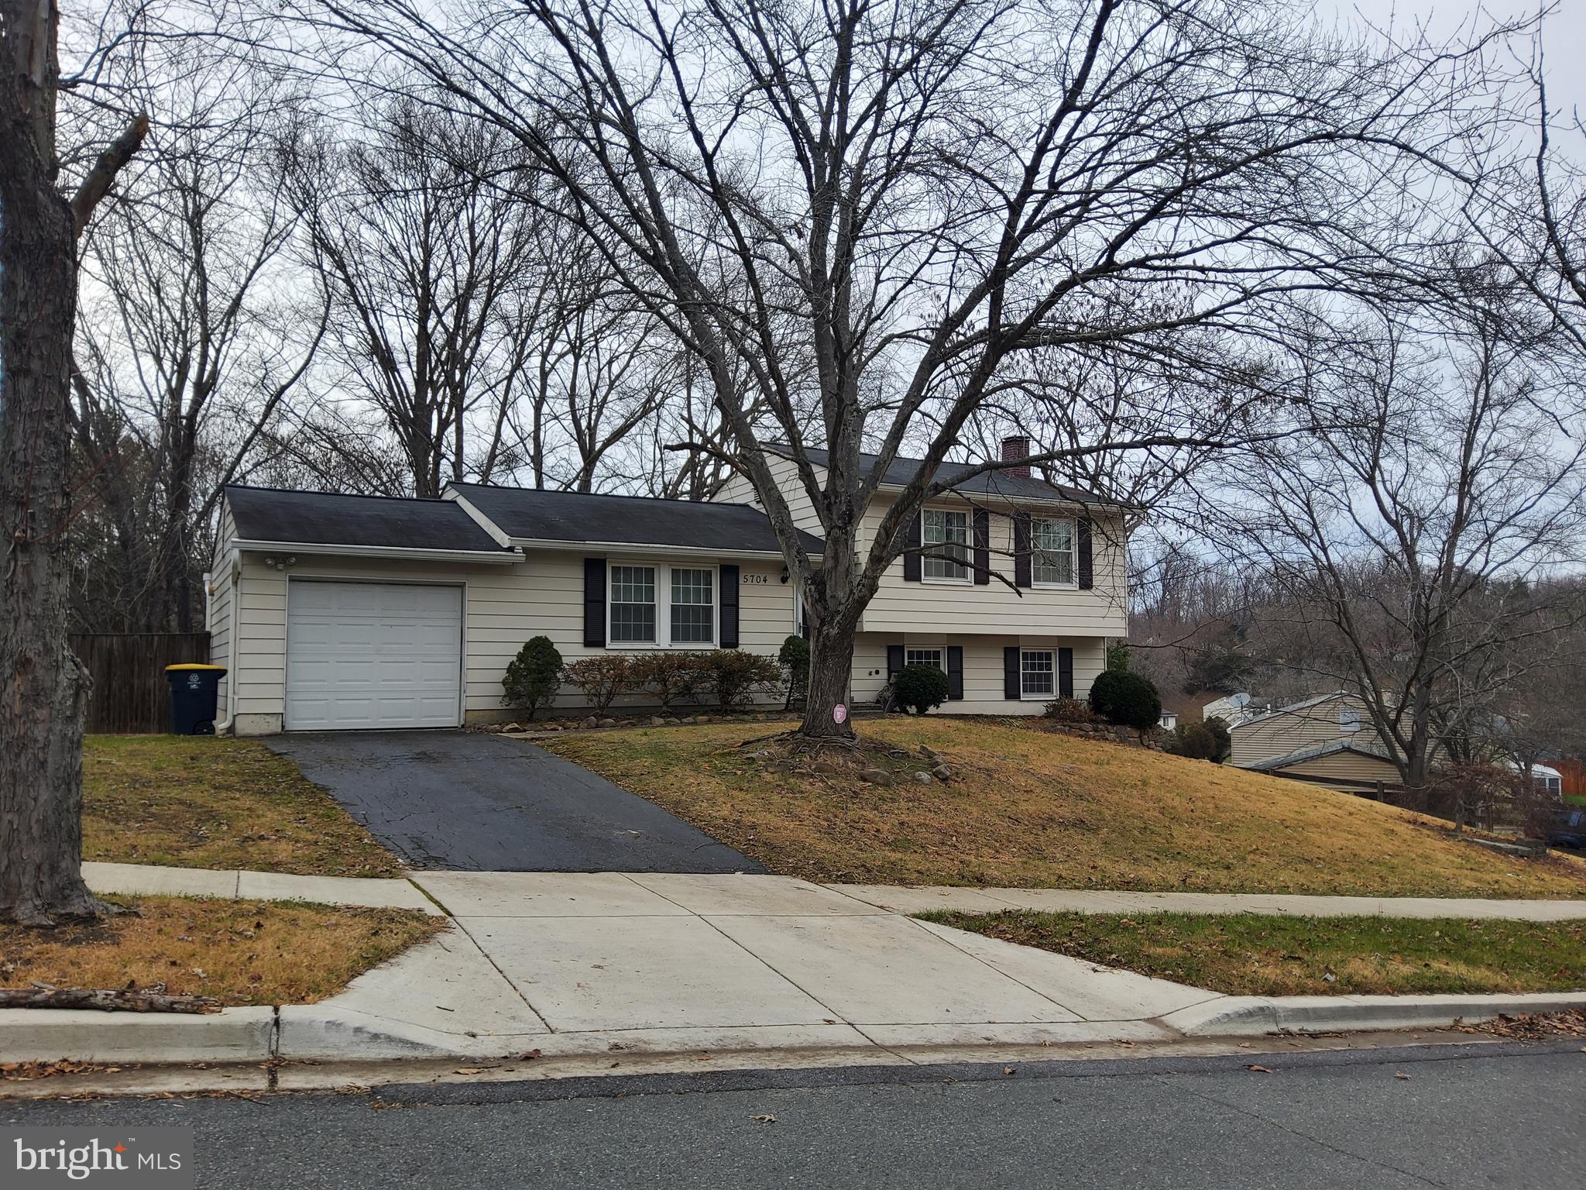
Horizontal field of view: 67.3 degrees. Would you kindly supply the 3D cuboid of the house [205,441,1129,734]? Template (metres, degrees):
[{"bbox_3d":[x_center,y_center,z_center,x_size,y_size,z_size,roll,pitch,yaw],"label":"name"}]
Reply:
[{"bbox_3d":[-2.064,-0.458,23.086,16.489,5.720,7.910,2,-5,-29],"label":"house"}]

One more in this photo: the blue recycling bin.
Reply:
[{"bbox_3d":[-8.793,1.539,17.519,0.800,1.060,0.620,2,-5,-29],"label":"blue recycling bin"}]

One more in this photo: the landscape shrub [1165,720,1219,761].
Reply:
[{"bbox_3d":[8.876,3.266,26.500,1.180,1.050,1.150,2,-5,-29],"label":"landscape shrub"}]

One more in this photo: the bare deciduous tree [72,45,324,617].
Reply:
[{"bbox_3d":[-17.602,-6.426,35.000,7.800,19.500,7.500,2,-5,-29],"label":"bare deciduous tree"}]

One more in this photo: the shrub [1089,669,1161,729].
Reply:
[{"bbox_3d":[6.455,2.039,23.200,1.390,1.200,1.360,2,-5,-29],"label":"shrub"}]

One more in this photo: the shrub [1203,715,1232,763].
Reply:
[{"bbox_3d":[9.888,3.422,28.000,1.000,1.300,1.000,2,-5,-29],"label":"shrub"}]

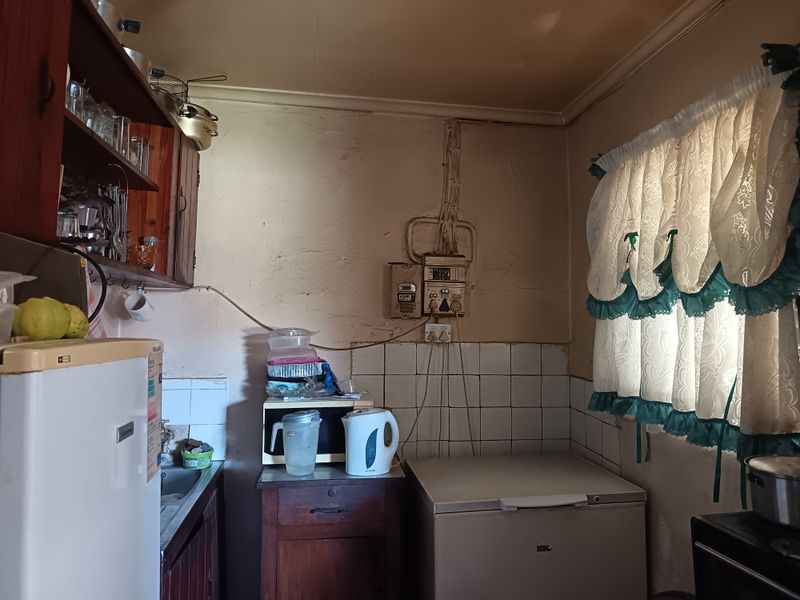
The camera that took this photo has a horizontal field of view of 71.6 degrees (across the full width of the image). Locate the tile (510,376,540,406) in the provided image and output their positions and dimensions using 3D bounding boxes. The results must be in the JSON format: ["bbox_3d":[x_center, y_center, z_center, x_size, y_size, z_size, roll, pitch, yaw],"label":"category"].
[{"bbox_3d":[0.608,0.440,2.667,0.150,0.150,0.010,1,-6,-8],"label":"tile"}]

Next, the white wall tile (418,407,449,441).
[{"bbox_3d":[0.154,0.582,2.591,0.150,0.150,0.010,1,-6,-8],"label":"white wall tile"}]

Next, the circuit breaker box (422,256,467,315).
[{"bbox_3d":[0.200,-0.062,2.561,0.190,0.282,0.085,1,-2,-8],"label":"circuit breaker box"}]

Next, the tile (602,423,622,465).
[{"bbox_3d":[0.886,0.598,2.312,0.010,0.151,0.150,1,-2,-8],"label":"tile"}]

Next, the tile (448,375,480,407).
[{"bbox_3d":[0.303,0.427,2.604,0.150,0.150,0.010,1,-2,-8],"label":"tile"}]

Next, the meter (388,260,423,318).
[{"bbox_3d":[0.025,-0.037,2.535,0.135,0.245,0.085,1,-2,-8],"label":"meter"}]

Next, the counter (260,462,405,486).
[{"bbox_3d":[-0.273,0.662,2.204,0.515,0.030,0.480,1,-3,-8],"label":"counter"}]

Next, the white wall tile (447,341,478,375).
[{"bbox_3d":[0.307,0.283,2.641,0.150,0.150,0.010,1,-6,-8],"label":"white wall tile"}]

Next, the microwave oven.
[{"bbox_3d":[-0.338,0.522,2.313,0.424,0.236,0.330,1,-2,-8],"label":"microwave oven"}]

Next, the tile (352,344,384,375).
[{"bbox_3d":[-0.144,0.272,2.554,0.151,0.151,0.010,1,-3,-8],"label":"tile"}]

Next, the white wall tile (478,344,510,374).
[{"bbox_3d":[0.454,0.281,2.644,0.151,0.151,0.010,1,-2,-8],"label":"white wall tile"}]

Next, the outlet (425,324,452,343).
[{"bbox_3d":[0.175,0.156,2.583,0.122,0.084,0.035,1,-3,-8],"label":"outlet"}]

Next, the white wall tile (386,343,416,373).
[{"bbox_3d":[0.004,0.273,2.577,0.151,0.151,0.010,1,-2,-8],"label":"white wall tile"}]

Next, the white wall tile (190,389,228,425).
[{"bbox_3d":[-0.841,0.473,2.443,0.151,0.151,0.010,1,-3,-8],"label":"white wall tile"}]

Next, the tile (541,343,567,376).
[{"bbox_3d":[0.752,0.288,2.672,0.141,0.150,0.010,1,-2,-8],"label":"tile"}]

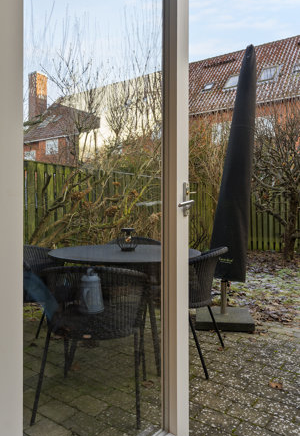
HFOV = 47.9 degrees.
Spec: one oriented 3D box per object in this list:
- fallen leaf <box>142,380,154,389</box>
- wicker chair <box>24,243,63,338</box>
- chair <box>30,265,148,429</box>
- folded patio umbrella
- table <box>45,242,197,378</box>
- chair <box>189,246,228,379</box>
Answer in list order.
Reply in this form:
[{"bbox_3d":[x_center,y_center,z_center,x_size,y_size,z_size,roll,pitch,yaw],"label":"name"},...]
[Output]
[{"bbox_3d":[-0.009,1.020,2.075,0.070,0.022,0.070,0,0,0],"label":"fallen leaf"},{"bbox_3d":[-0.763,0.630,2.563,0.580,0.800,0.610,0,0,6],"label":"wicker chair"},{"bbox_3d":[-0.312,0.630,1.913,0.610,0.800,0.580,0,0,3],"label":"chair"},{"bbox_3d":[0.876,-0.558,3.350,0.375,2.350,0.370,5,0,11],"label":"folded patio umbrella"},{"bbox_3d":[-0.194,0.647,2.610,1.160,0.766,1.160,0,0,0],"label":"table"},{"bbox_3d":[0.250,0.630,2.514,0.580,0.800,0.610,0,0,21],"label":"chair"}]

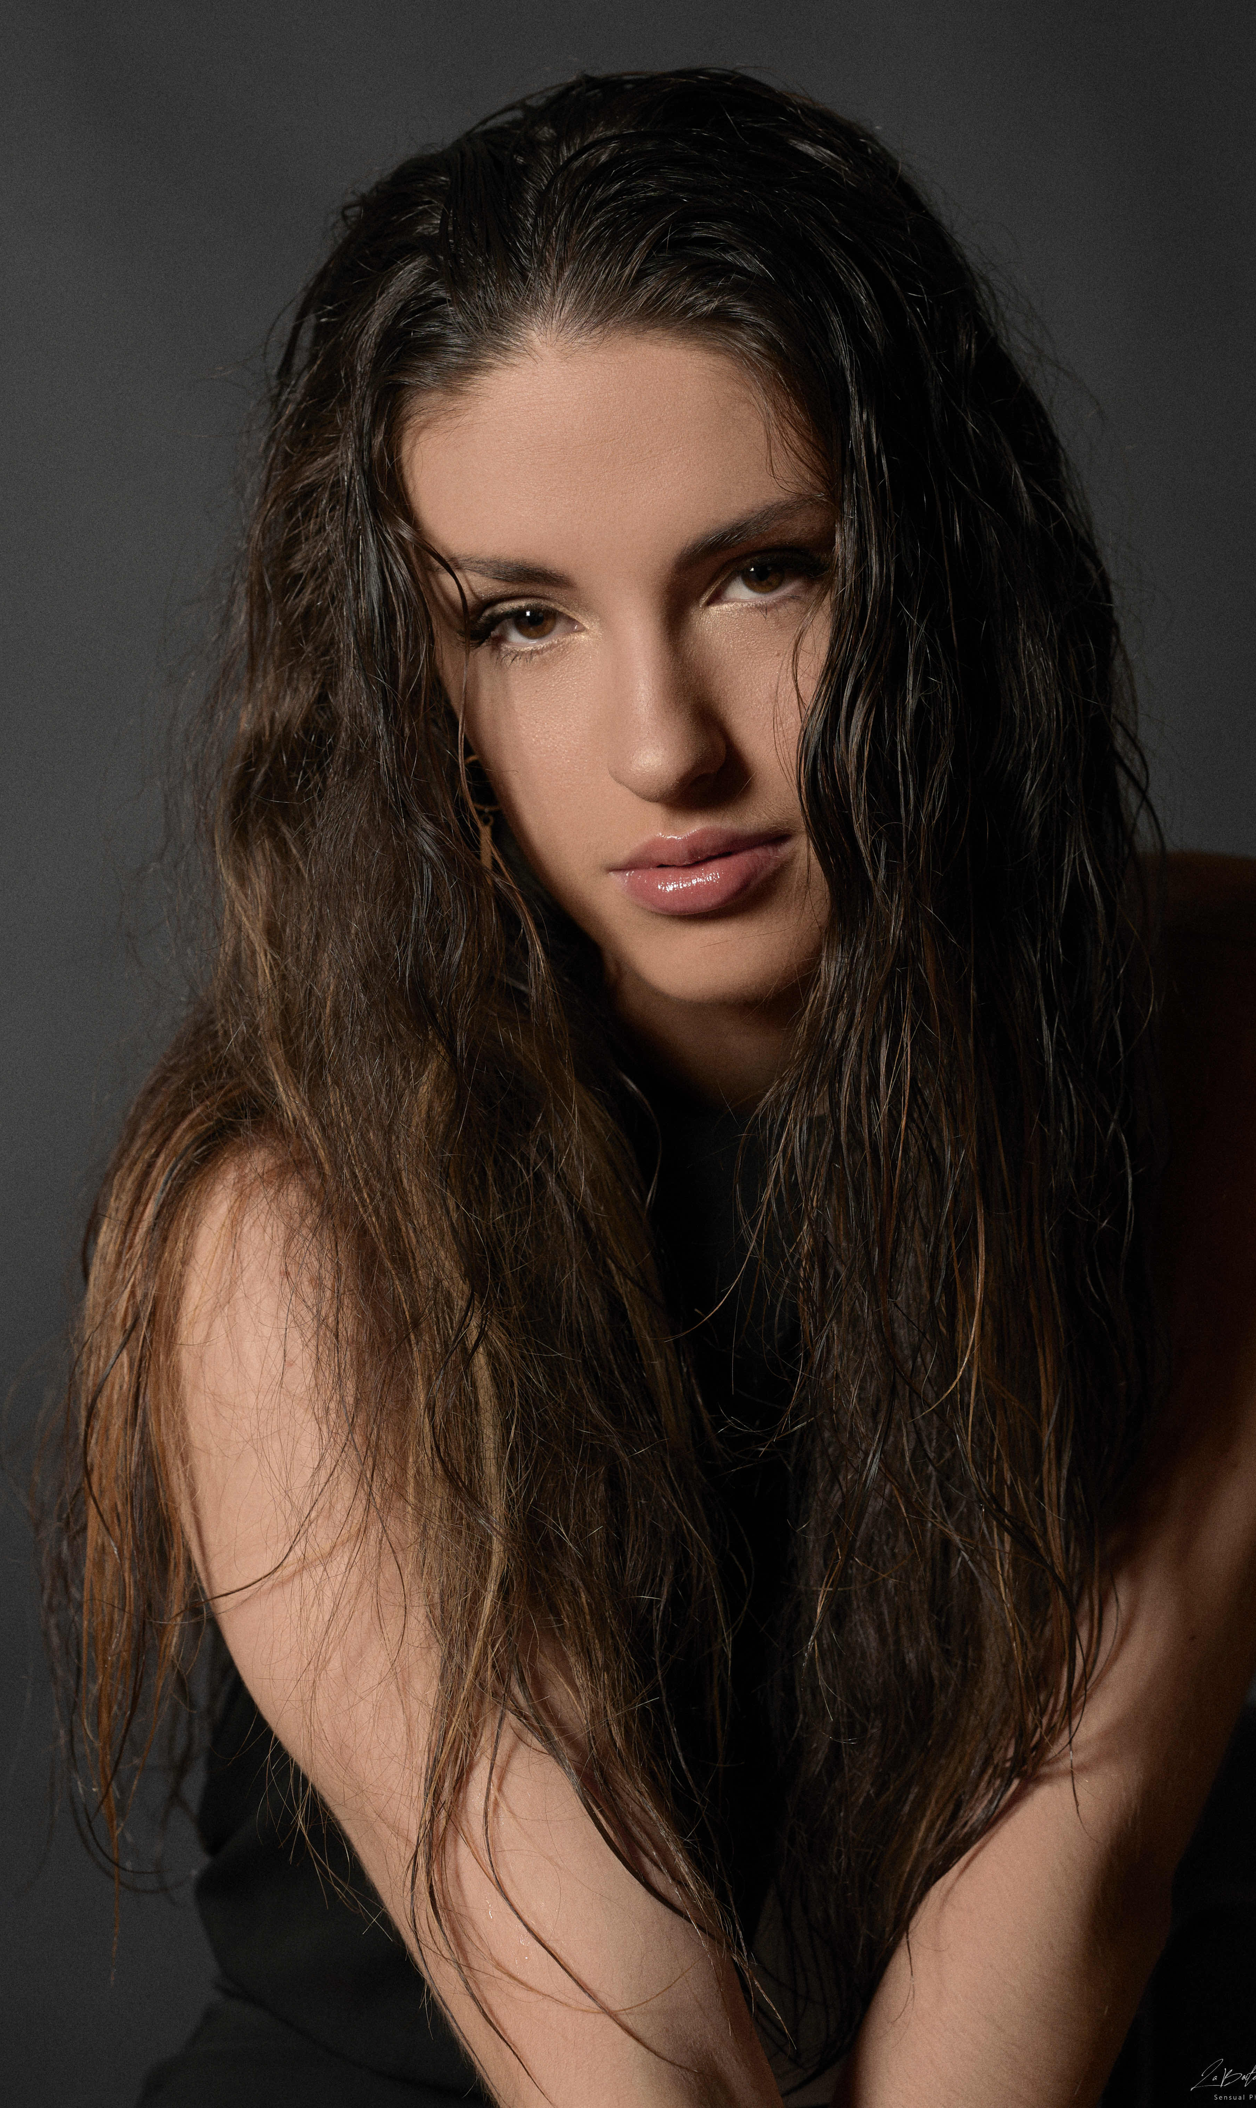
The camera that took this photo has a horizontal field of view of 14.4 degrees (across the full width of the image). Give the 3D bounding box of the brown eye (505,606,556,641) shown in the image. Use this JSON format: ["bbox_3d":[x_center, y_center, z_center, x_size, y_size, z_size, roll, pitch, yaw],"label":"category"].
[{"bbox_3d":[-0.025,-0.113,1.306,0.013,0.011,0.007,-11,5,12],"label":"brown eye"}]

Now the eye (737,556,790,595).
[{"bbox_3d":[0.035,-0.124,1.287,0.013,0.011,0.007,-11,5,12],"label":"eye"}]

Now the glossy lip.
[{"bbox_3d":[0.017,-0.048,1.305,0.051,0.021,0.019,-11,10,20],"label":"glossy lip"}]

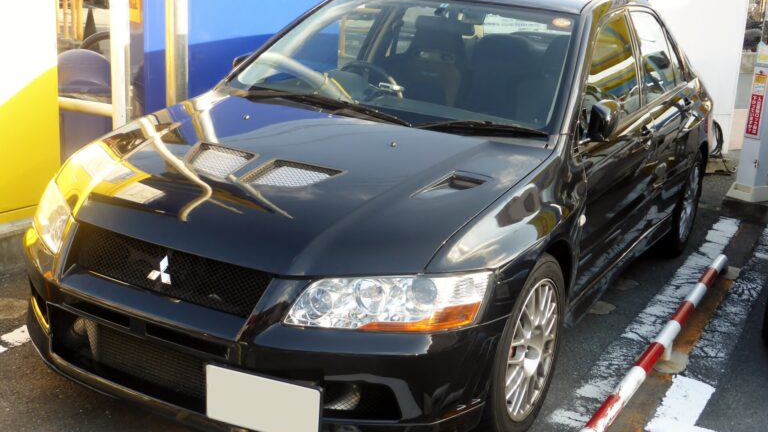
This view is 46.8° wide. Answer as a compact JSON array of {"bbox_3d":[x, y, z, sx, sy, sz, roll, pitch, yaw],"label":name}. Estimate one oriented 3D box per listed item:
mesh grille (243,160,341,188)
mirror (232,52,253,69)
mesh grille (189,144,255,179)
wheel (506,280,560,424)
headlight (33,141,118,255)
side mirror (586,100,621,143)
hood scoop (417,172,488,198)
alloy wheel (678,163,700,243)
[{"bbox_3d":[-0.283,-0.108,2.716,0.270,0.050,0.210,13,29,27],"label":"mesh grille"},{"bbox_3d":[-0.642,-0.679,3.982,0.160,0.150,0.150,13,17,27],"label":"mirror"},{"bbox_3d":[-0.553,-0.168,2.856,0.260,0.050,0.220,13,29,27],"label":"mesh grille"},{"bbox_3d":[0.399,0.414,2.884,0.190,0.470,0.470,13,17,27],"label":"wheel"},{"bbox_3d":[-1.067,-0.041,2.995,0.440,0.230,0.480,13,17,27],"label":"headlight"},{"bbox_3d":[0.802,-0.351,3.210,0.160,0.160,0.160,13,17,27],"label":"side mirror"},{"bbox_3d":[0.202,-0.068,2.607,0.150,0.050,0.220,13,29,27],"label":"hood scoop"},{"bbox_3d":[1.674,-0.089,5.123,0.190,0.470,0.470,13,17,27],"label":"alloy wheel"}]

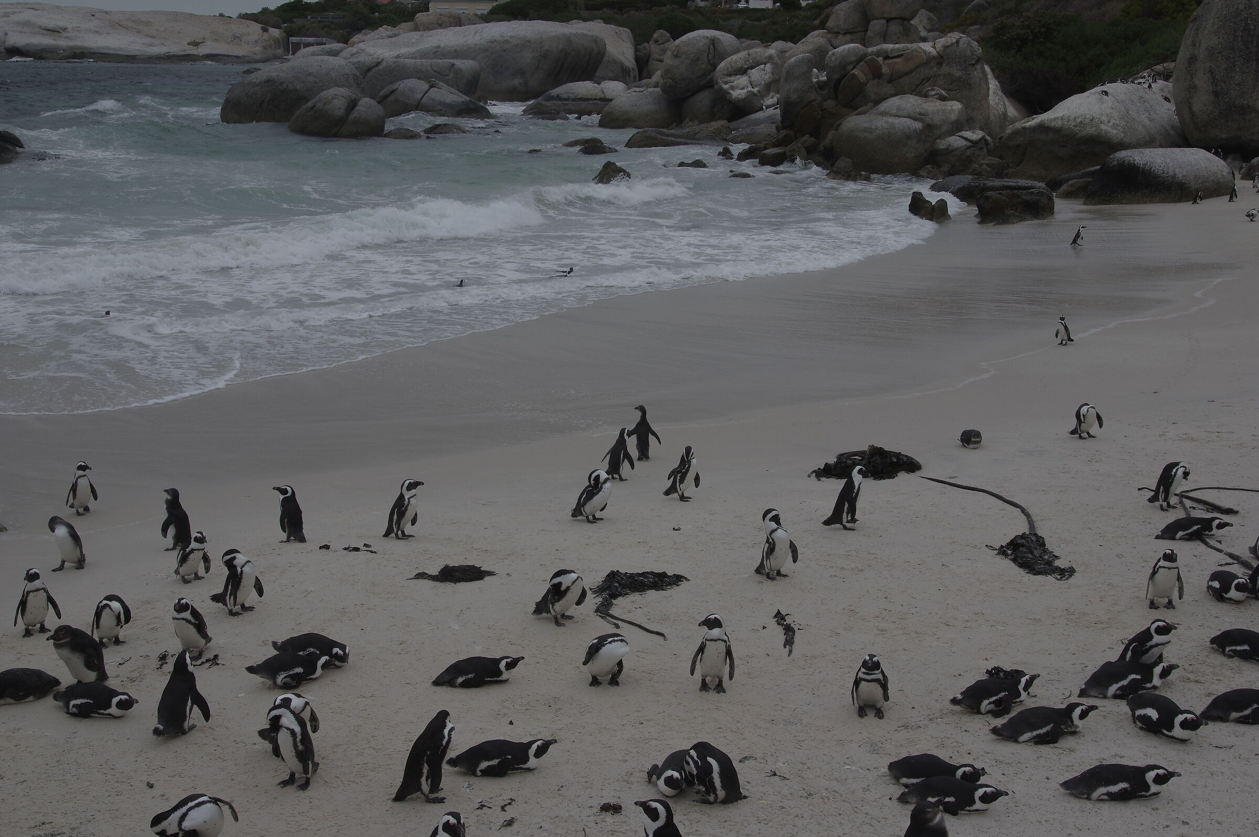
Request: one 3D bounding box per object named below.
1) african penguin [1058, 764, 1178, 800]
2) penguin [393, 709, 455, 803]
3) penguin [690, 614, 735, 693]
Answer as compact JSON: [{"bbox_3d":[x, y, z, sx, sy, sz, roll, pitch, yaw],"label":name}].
[{"bbox_3d":[2.964,2.162,9.054,0.700,0.200,0.250,-1,15,-3],"label":"african penguin"},{"bbox_3d":[-1.156,1.902,8.472,0.330,0.530,0.220,-3,15,-12],"label":"penguin"},{"bbox_3d":[0.628,1.734,11.271,0.340,0.602,0.280,2,15,7],"label":"penguin"}]

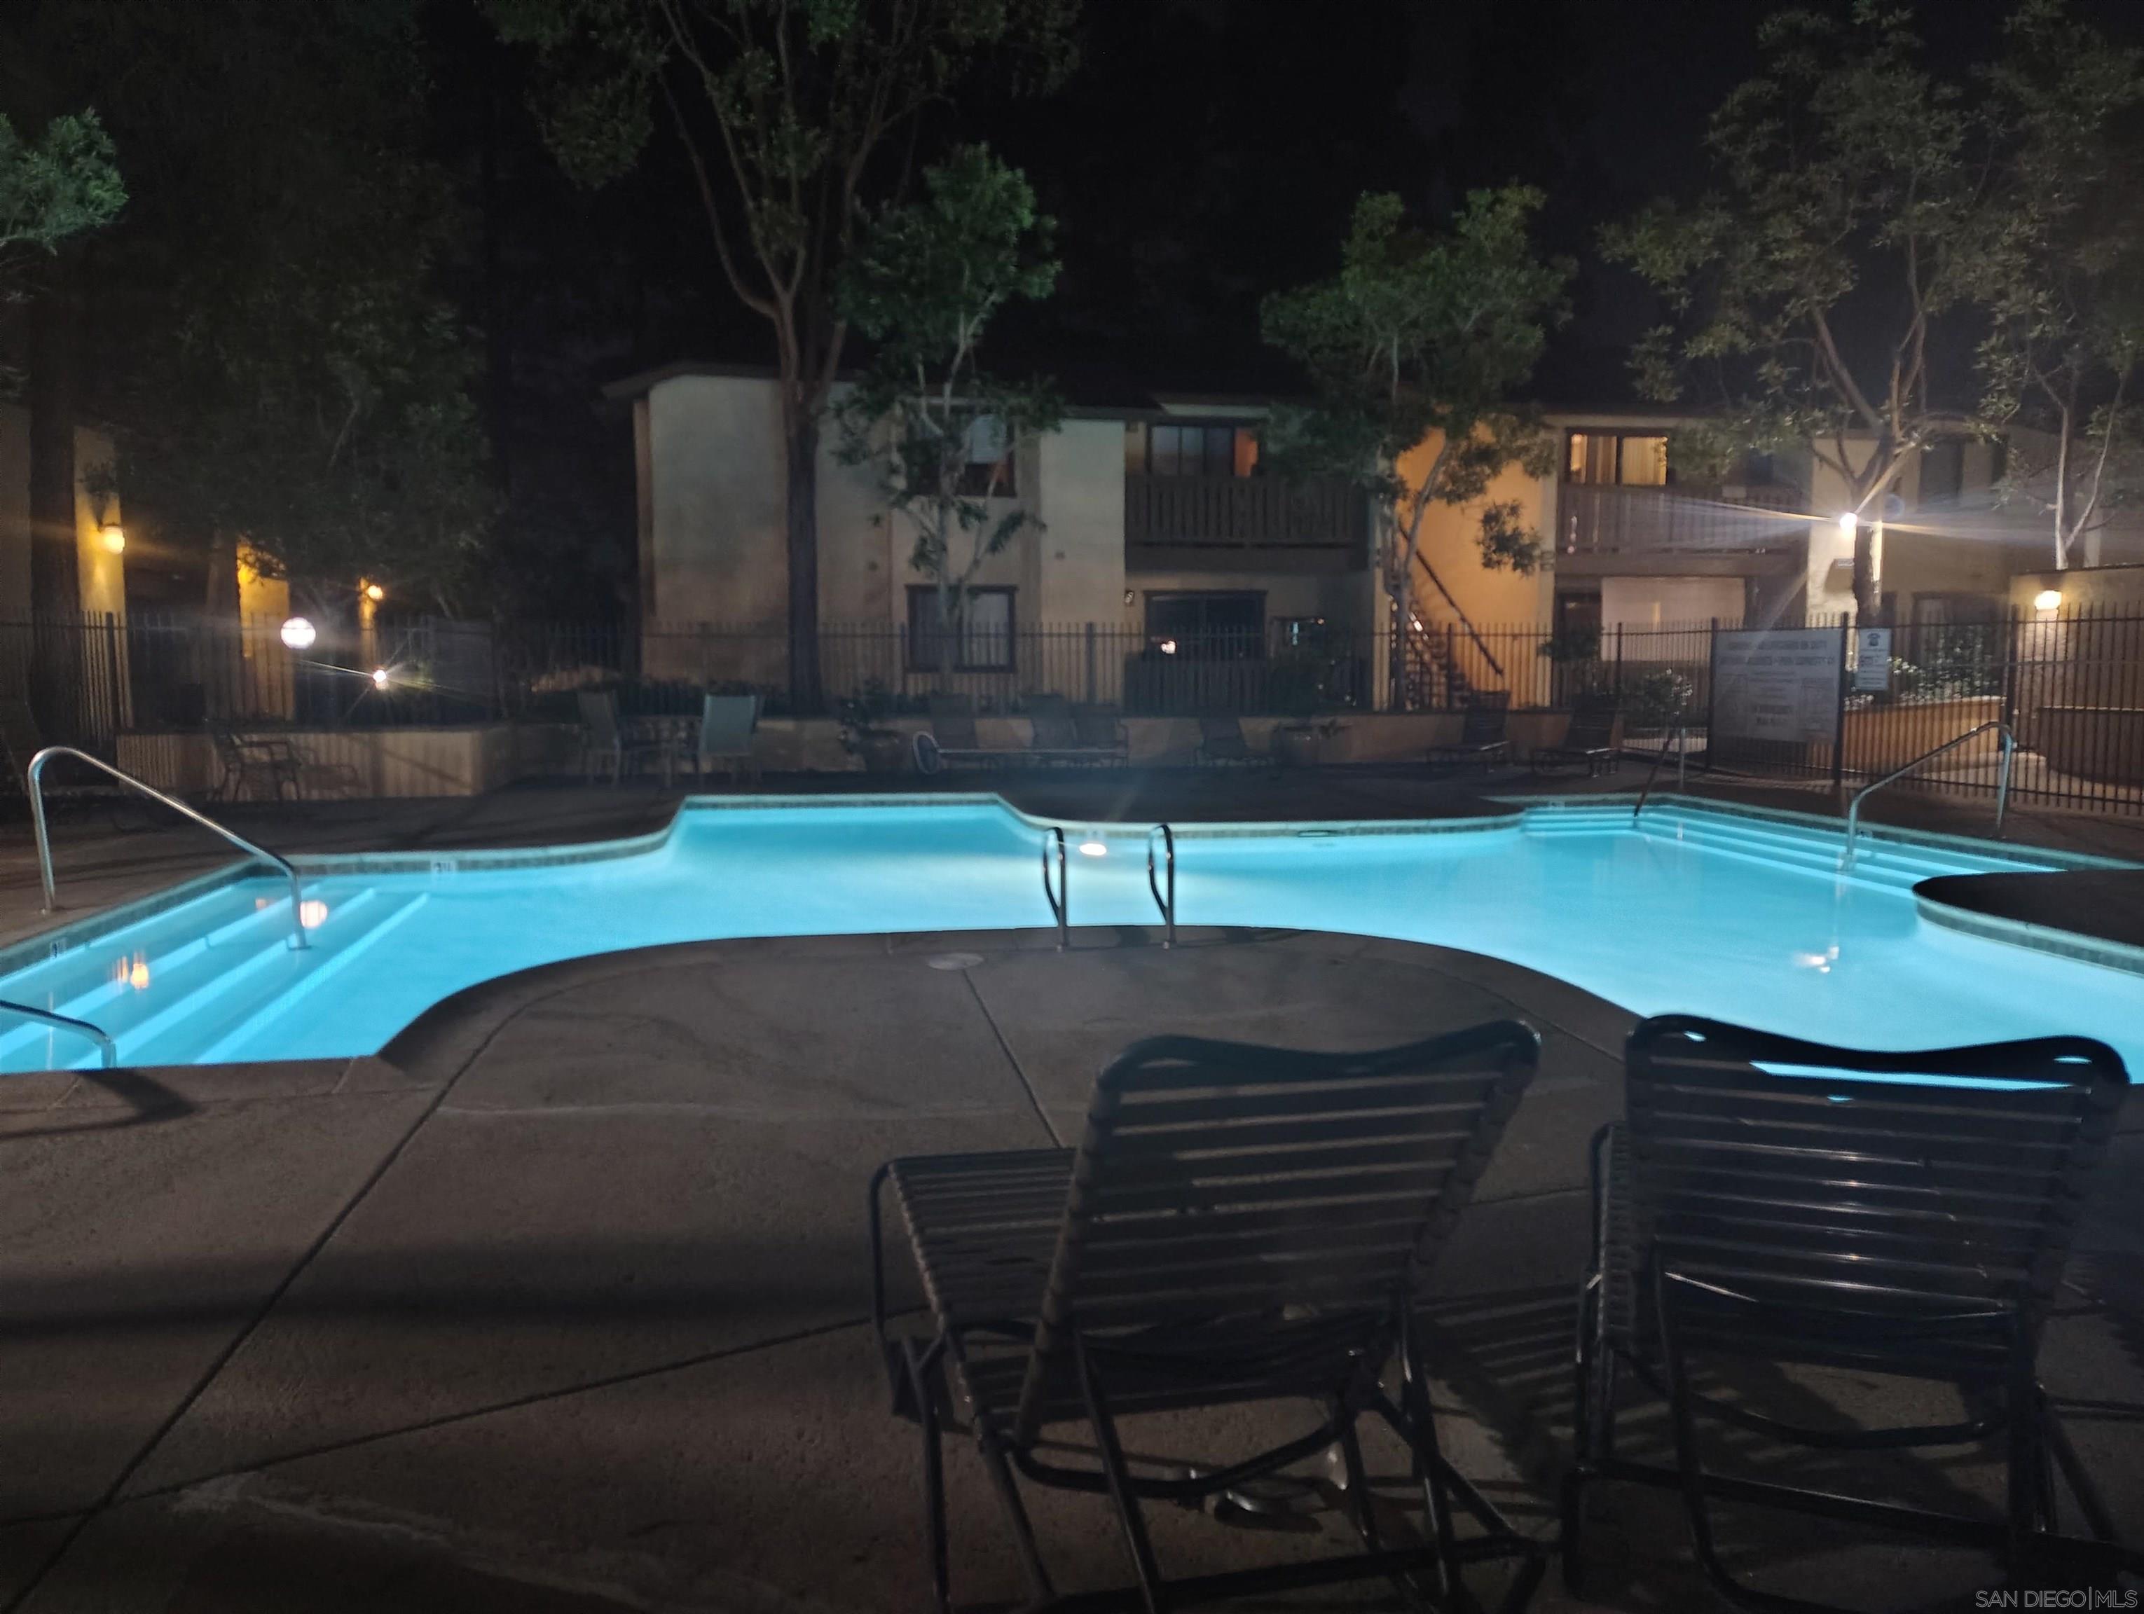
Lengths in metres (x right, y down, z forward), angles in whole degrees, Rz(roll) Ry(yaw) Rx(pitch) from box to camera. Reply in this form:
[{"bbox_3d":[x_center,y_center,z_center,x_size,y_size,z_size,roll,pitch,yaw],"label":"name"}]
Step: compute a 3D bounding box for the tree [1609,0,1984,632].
[{"bbox_3d":[9.535,-5.762,19.755,4.855,9.409,4.655,0,5,0],"label":"tree"}]

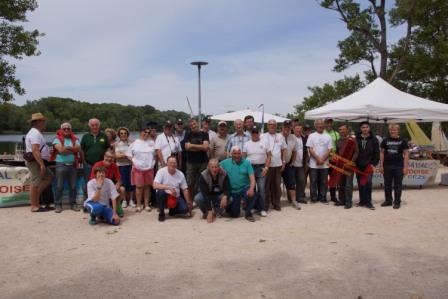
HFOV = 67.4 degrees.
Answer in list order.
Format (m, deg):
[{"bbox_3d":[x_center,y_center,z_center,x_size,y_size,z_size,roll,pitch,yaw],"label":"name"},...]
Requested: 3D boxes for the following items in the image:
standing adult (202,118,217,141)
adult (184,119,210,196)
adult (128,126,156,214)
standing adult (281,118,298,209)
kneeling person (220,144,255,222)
[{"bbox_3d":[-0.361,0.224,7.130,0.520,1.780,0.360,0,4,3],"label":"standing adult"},{"bbox_3d":[-0.549,0.277,7.075,0.520,1.811,0.380,0,3,3],"label":"adult"},{"bbox_3d":[-1.533,0.341,6.359,0.540,1.650,0.380,-1,4,-11],"label":"adult"},{"bbox_3d":[1.295,0.285,6.596,0.520,1.730,0.400,0,4,-3],"label":"standing adult"},{"bbox_3d":[0.267,0.590,6.190,0.640,1.280,0.750,0,3,0],"label":"kneeling person"}]

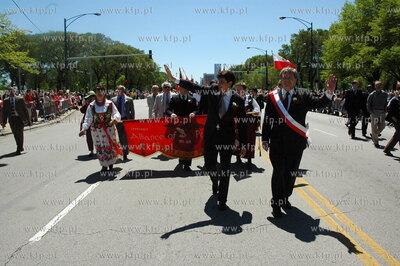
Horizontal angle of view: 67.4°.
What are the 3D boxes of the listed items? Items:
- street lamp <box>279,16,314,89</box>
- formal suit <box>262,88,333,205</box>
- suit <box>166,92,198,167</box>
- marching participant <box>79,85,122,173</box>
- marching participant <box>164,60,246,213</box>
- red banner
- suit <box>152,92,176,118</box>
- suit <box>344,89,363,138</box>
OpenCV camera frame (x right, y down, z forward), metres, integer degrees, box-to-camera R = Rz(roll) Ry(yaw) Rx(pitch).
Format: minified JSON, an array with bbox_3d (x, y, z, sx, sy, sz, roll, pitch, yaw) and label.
[{"bbox_3d":[10.449,-7.561,32.537,3.600,9.500,0.350,-1,7,0],"label":"street lamp"},{"bbox_3d":[1.206,0.193,3.725,0.830,1.470,0.520,0,7,7],"label":"formal suit"},{"bbox_3d":[-0.350,-0.037,5.991,0.640,1.440,0.420,-1,7,0],"label":"suit"},{"bbox_3d":[-1.926,-0.107,5.820,0.780,1.660,0.480,-1,7,-5],"label":"marching participant"},{"bbox_3d":[0.075,0.036,4.096,1.070,1.850,0.680,0,7,7],"label":"marching participant"},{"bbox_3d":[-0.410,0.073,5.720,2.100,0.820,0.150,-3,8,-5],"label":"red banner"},{"bbox_3d":[-0.808,-0.209,7.228,0.580,1.490,0.380,-1,7,-2],"label":"suit"},{"bbox_3d":[4.866,-0.618,9.500,0.540,1.570,0.450,1,8,14],"label":"suit"}]

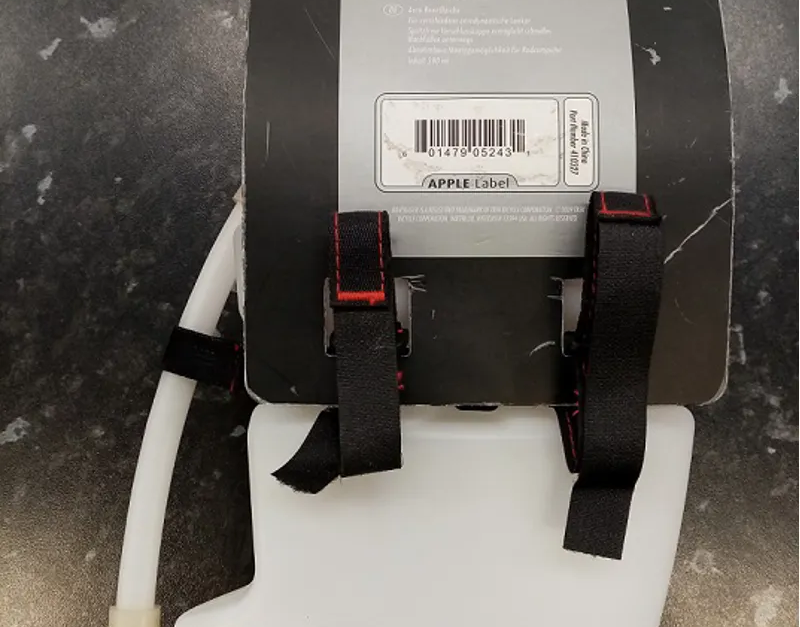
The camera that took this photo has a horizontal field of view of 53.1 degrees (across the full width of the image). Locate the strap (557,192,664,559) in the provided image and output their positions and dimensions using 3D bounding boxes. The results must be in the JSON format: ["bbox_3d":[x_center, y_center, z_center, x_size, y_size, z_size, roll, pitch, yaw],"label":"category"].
[{"bbox_3d":[0.058,0.019,0.226,0.021,0.044,0.104,0,90,0],"label":"strap"}]

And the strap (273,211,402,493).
[{"bbox_3d":[-0.018,0.013,0.231,0.038,0.038,0.081,0,90,0],"label":"strap"}]

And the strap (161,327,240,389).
[{"bbox_3d":[-0.065,0.015,0.265,0.026,0.018,0.016,15,90,0],"label":"strap"}]

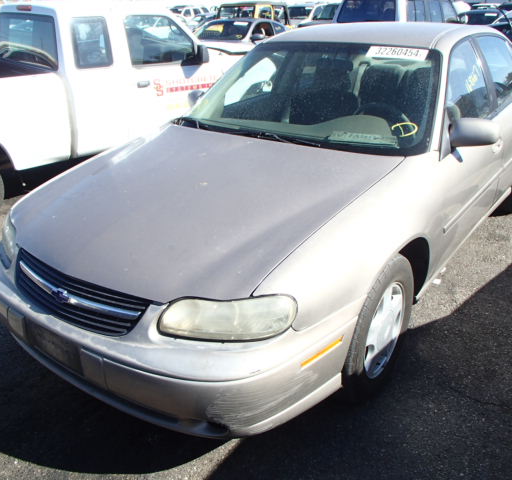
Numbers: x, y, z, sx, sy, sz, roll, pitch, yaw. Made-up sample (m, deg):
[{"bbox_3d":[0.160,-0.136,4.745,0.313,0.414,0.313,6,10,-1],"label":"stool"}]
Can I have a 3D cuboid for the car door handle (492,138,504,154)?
[{"bbox_3d":[1.435,-0.549,3.045,0.055,0.065,0.200,16,28,33],"label":"car door handle"}]

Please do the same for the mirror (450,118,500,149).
[{"bbox_3d":[1.052,-0.518,2.486,0.210,0.140,0.120,16,28,33],"label":"mirror"}]

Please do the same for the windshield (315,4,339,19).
[{"bbox_3d":[2.552,-7.690,17.500,1.420,0.580,0.160,16,-12,33],"label":"windshield"}]

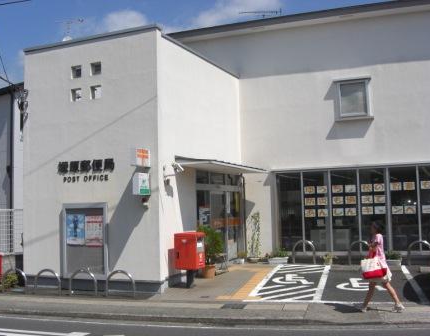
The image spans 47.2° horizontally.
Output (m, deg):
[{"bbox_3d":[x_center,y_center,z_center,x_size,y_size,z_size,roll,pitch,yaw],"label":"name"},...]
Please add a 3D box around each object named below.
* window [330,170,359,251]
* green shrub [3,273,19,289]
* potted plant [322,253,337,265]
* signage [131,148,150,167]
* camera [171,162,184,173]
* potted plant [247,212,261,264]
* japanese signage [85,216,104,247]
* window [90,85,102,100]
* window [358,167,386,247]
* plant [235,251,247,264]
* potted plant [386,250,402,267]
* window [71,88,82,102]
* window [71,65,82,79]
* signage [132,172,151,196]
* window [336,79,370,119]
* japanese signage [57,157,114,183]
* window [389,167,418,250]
[{"bbox_3d":[3.931,1.293,14.909,0.874,2.430,0.100,-3,-4,23],"label":"window"},{"bbox_3d":[-5.135,2.839,12.410,0.380,0.380,0.360,-3,-4,23],"label":"green shrub"},{"bbox_3d":[3.294,2.610,14.150,0.450,0.360,0.380,-3,-4,19],"label":"potted plant"},{"bbox_3d":[-1.565,-0.210,10.451,0.120,0.380,0.550,-3,-5,22],"label":"signage"},{"bbox_3d":[-0.812,-0.011,10.700,0.260,0.130,0.120,35,-11,-8],"label":"camera"},{"bbox_3d":[1.230,2.188,15.414,0.420,1.530,0.380,-3,-4,16],"label":"potted plant"},{"bbox_3d":[-2.875,1.520,11.726,0.510,0.740,0.040,-3,-4,24],"label":"japanese signage"},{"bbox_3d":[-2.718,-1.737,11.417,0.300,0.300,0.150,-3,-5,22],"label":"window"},{"bbox_3d":[4.580,1.177,14.121,0.770,2.380,0.080,-3,-4,19],"label":"window"},{"bbox_3d":[0.819,2.748,15.194,0.380,0.420,0.320,-3,-4,16],"label":"plant"},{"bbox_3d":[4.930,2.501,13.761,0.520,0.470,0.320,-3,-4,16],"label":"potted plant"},{"bbox_3d":[-3.472,-1.811,12.327,0.309,0.343,0.120,-3,-4,23],"label":"window"},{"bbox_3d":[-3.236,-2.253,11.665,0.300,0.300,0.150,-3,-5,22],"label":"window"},{"bbox_3d":[-1.625,0.365,11.009,0.143,0.499,0.509,-3,-4,23],"label":"signage"},{"bbox_3d":[4.145,-2.086,14.863,0.892,1.158,0.280,-3,-4,23],"label":"window"},{"bbox_3d":[-3.157,0.075,11.978,1.623,0.542,0.070,-3,-4,23],"label":"japanese signage"},{"bbox_3d":[5.464,1.194,14.263,0.813,2.441,0.100,-3,-4,23],"label":"window"}]

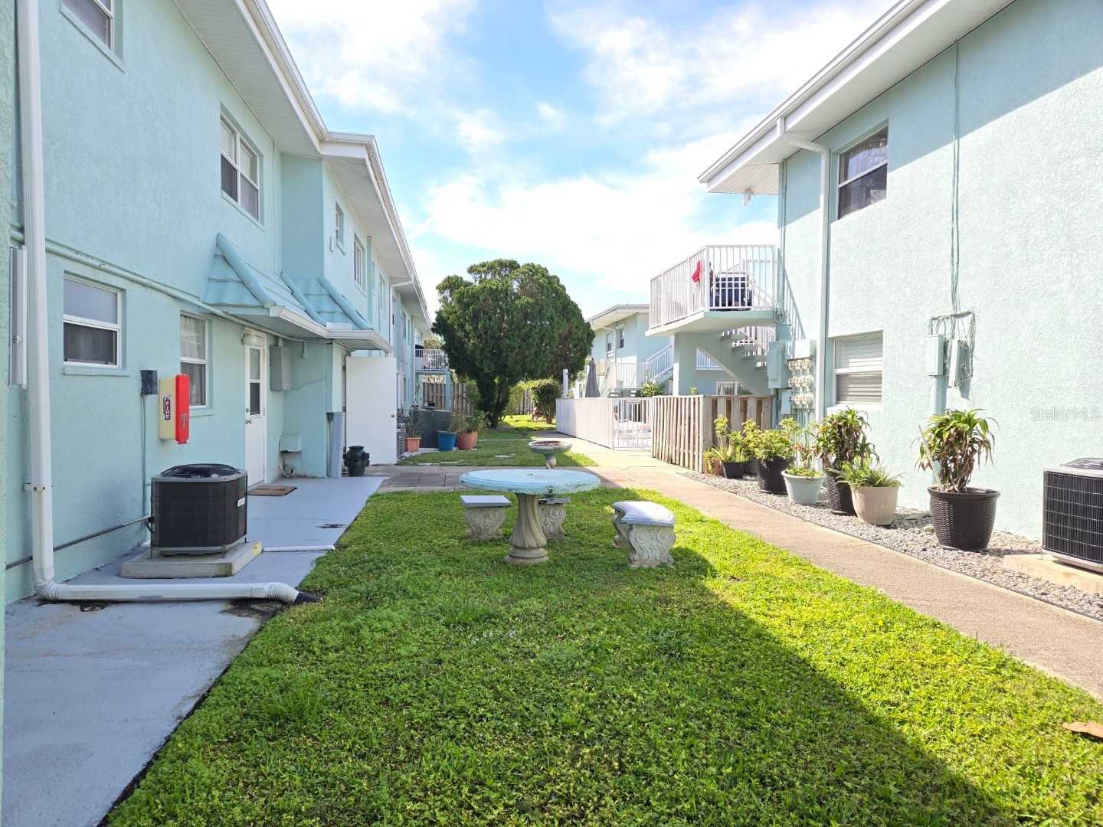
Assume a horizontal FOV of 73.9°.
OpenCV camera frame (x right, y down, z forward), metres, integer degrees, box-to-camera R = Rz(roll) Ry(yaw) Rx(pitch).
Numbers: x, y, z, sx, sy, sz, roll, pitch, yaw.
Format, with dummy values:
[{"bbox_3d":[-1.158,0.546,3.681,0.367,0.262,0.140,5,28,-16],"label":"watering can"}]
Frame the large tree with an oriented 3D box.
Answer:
[{"bbox_3d":[-1.643,-2.845,30.153,6.500,6.900,6.200,0,1,-8],"label":"large tree"}]

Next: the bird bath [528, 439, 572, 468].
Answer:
[{"bbox_3d":[-0.009,0.743,8.870,0.530,0.790,0.530,0,1,-8],"label":"bird bath"}]

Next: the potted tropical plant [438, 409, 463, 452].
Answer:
[{"bbox_3d":[-2.461,0.398,17.740,0.620,1.030,0.600,0,1,-8],"label":"potted tropical plant"}]

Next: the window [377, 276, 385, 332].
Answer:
[{"bbox_3d":[-5.016,-3.414,21.543,0.140,1.100,1.700,0,1,-8],"label":"window"}]

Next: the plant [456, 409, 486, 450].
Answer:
[{"bbox_3d":[-2.015,0.402,18.038,0.720,1.000,0.680,0,1,-8],"label":"plant"}]

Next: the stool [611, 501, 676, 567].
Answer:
[{"bbox_3d":[0.750,1.008,6.293,0.470,0.390,1.000,0,1,-3],"label":"stool"}]

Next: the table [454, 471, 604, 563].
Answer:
[{"bbox_3d":[-0.186,0.858,5.991,1.170,0.700,1.170,0,1,-8],"label":"table"}]

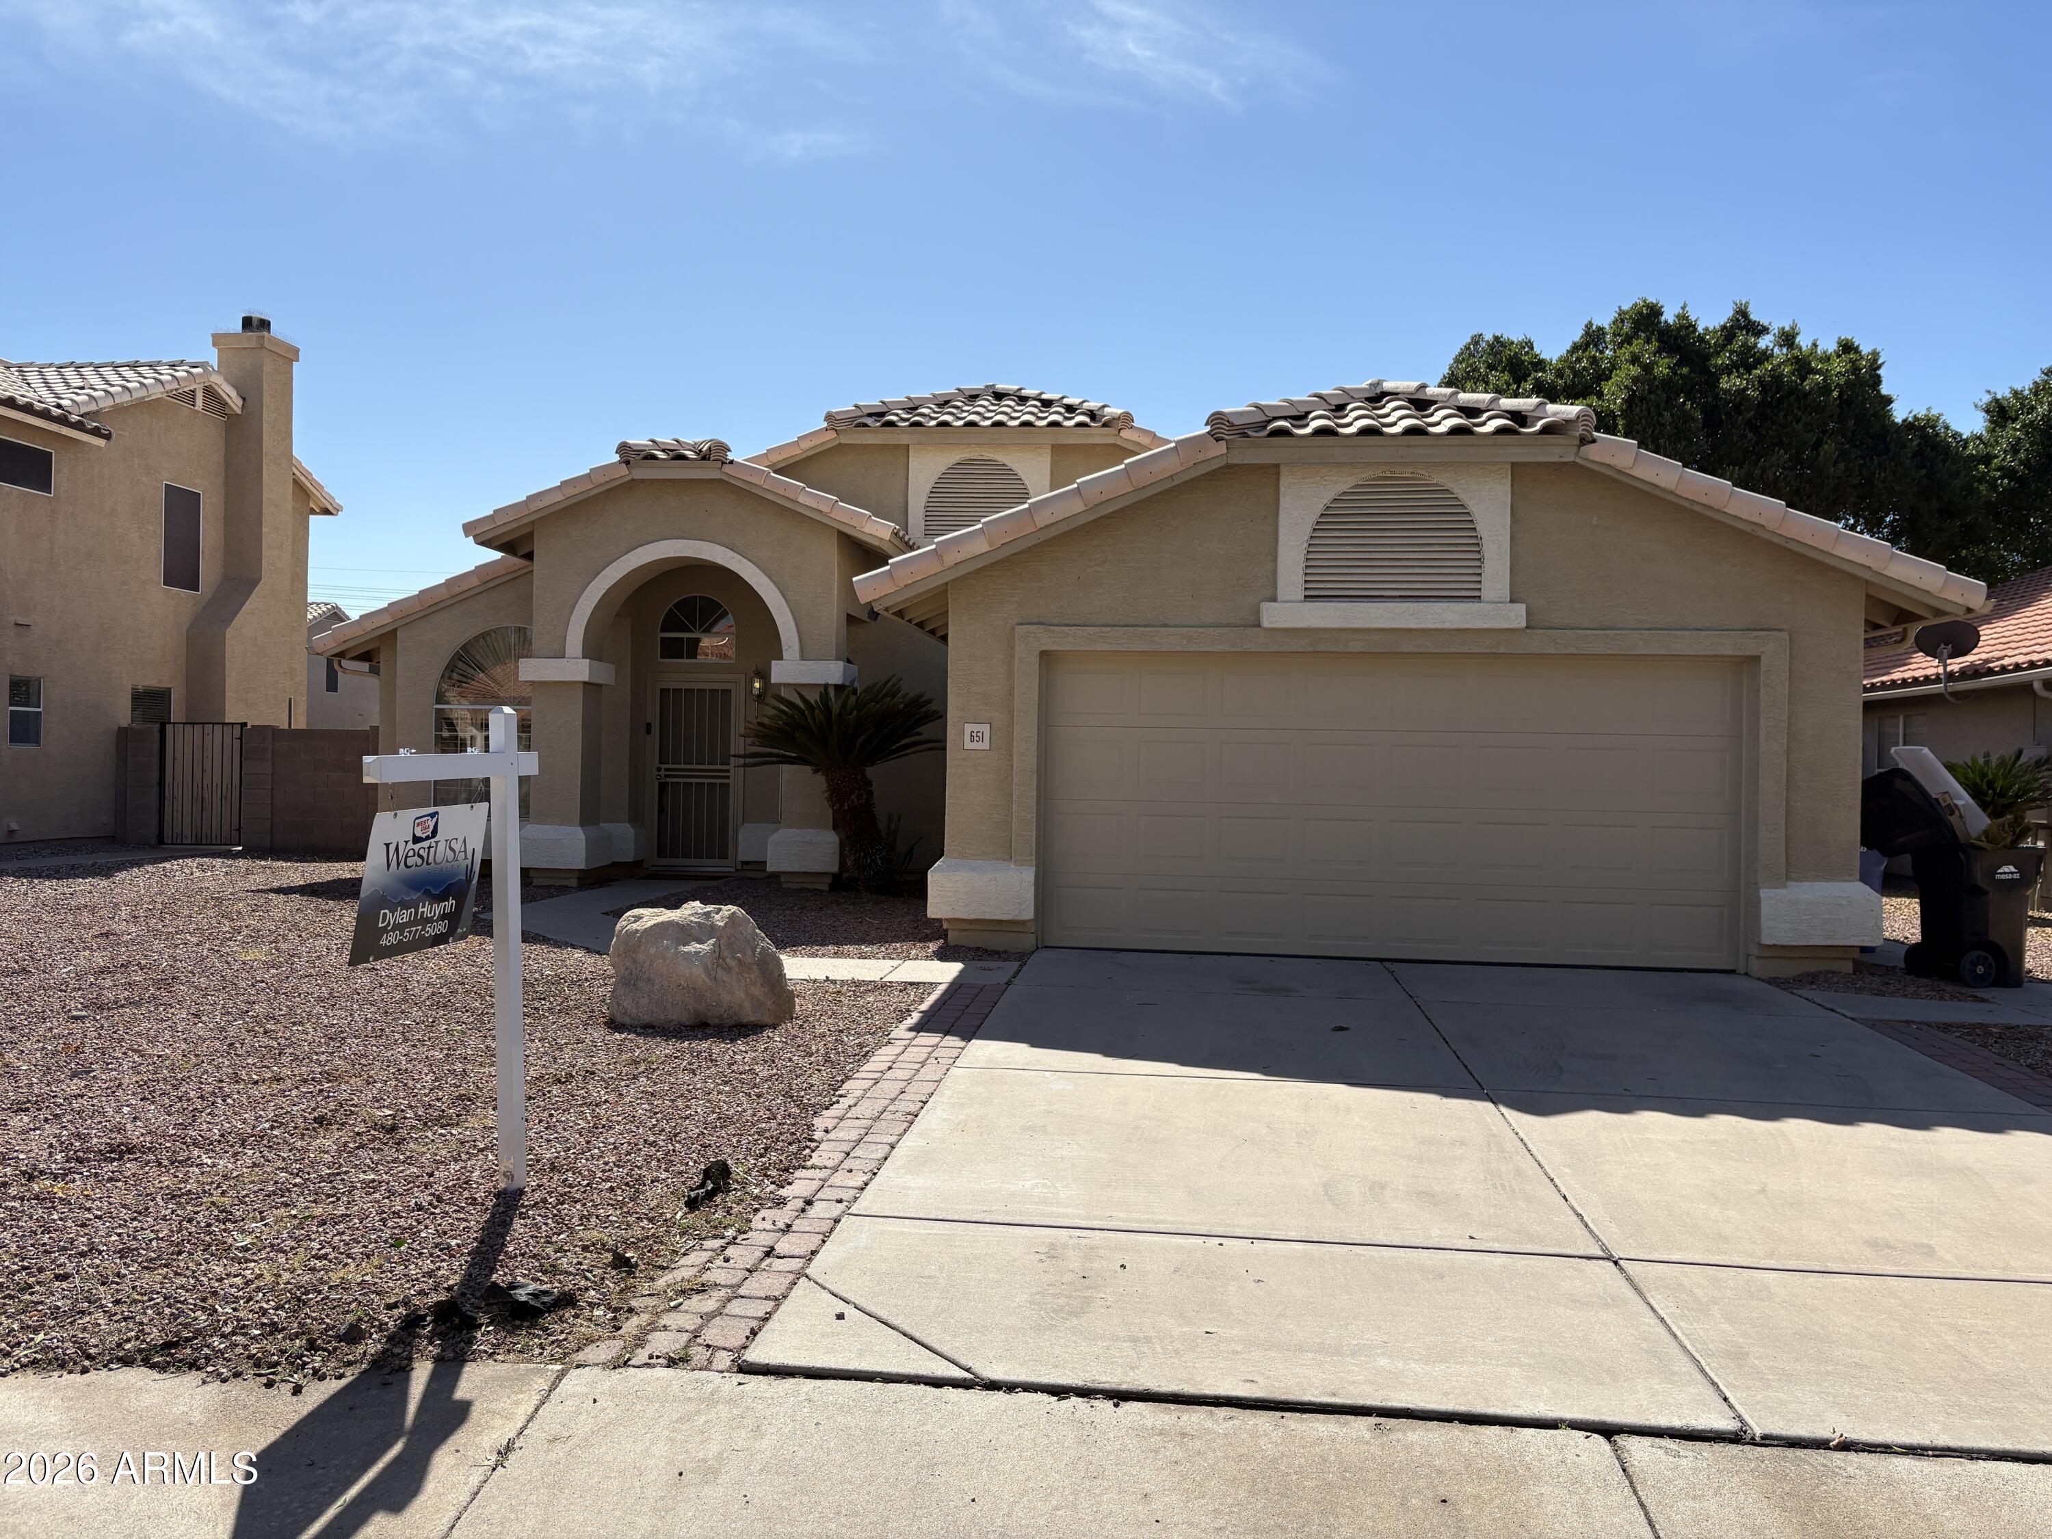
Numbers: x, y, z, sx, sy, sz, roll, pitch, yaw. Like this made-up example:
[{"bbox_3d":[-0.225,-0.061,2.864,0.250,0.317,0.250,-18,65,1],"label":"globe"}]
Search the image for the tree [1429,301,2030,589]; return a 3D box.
[{"bbox_3d":[11.700,-3.200,25.500,9.500,9.200,8.500,1,0,0],"label":"tree"}]

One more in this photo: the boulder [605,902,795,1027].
[{"bbox_3d":[-1.800,1.035,8.550,1.020,0.630,0.760,1,0,0],"label":"boulder"}]

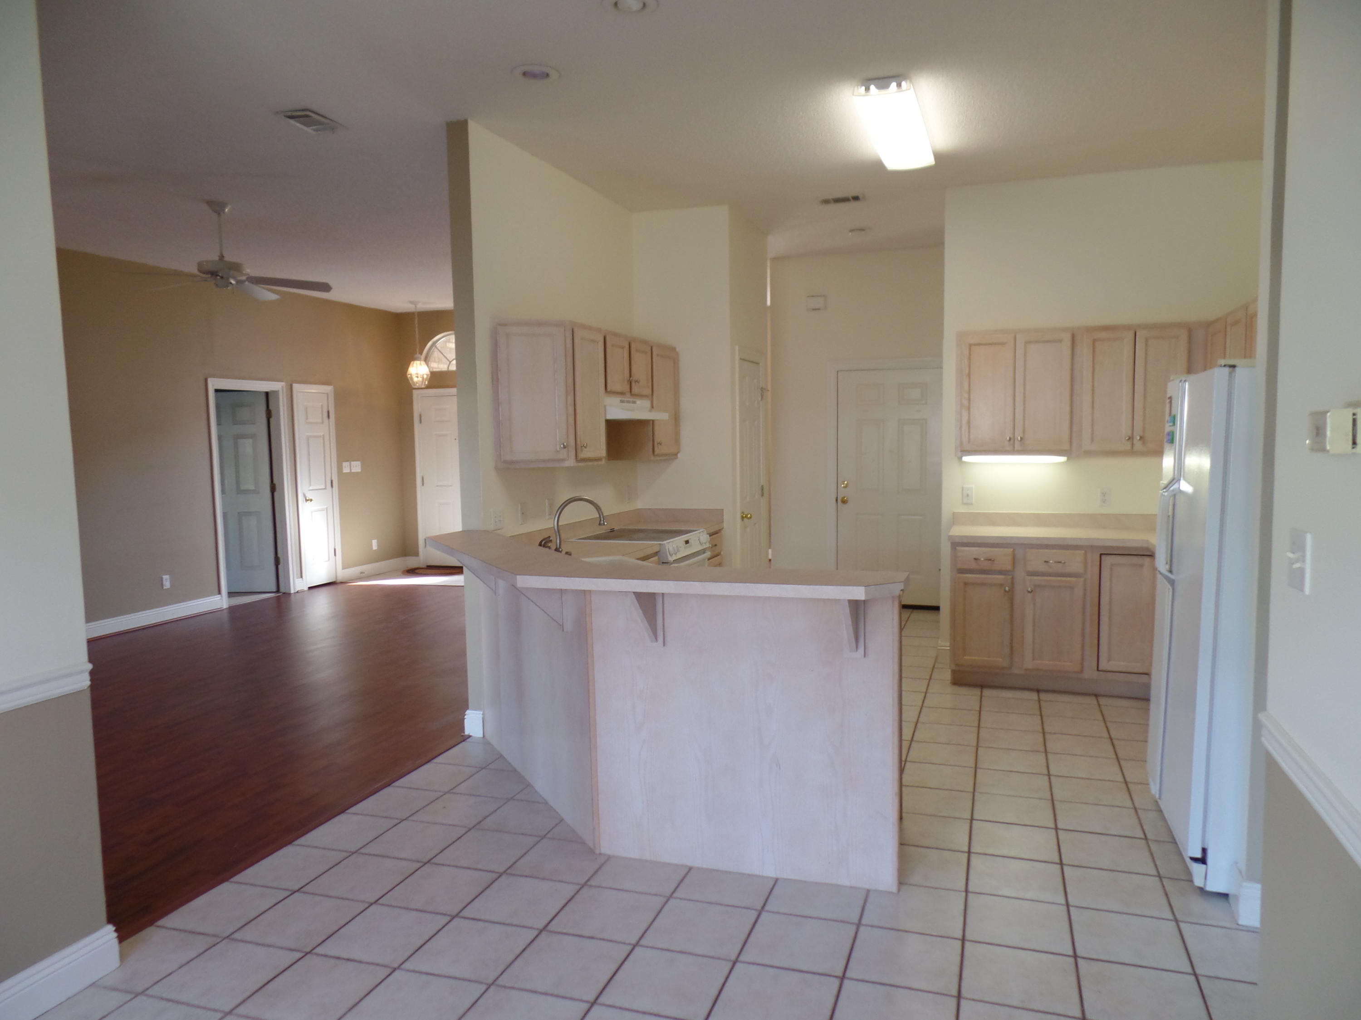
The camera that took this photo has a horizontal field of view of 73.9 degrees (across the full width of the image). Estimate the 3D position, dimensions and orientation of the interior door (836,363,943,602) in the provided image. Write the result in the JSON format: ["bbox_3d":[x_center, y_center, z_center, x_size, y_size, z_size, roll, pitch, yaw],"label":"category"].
[{"bbox_3d":[1.824,-0.192,7.870,0.913,2.040,0.050,1,5,19],"label":"interior door"}]

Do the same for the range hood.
[{"bbox_3d":[-0.412,-0.608,5.505,0.455,0.140,0.750,1,5,19],"label":"range hood"}]

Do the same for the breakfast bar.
[{"bbox_3d":[-0.207,0.695,3.605,2.240,1.065,1.280,1,5,19],"label":"breakfast bar"}]

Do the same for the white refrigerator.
[{"bbox_3d":[2.149,0.357,3.167,0.780,1.700,0.820,1,5,19],"label":"white refrigerator"}]

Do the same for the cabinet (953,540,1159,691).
[{"bbox_3d":[2.204,0.599,5.383,1.120,0.875,0.580,1,5,19],"label":"cabinet"}]

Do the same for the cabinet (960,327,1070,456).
[{"bbox_3d":[1.997,-0.692,5.446,0.625,0.735,0.325,1,5,19],"label":"cabinet"}]

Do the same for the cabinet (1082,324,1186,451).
[{"bbox_3d":[2.590,-0.684,5.237,0.553,0.730,0.325,1,5,19],"label":"cabinet"}]

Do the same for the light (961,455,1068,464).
[{"bbox_3d":[1.982,-0.300,5.387,0.584,0.046,0.110,1,5,19],"label":"light"}]

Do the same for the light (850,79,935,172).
[{"bbox_3d":[1.059,-1.869,4.388,0.260,0.090,1.200,1,5,19],"label":"light"}]

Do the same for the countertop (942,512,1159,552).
[{"bbox_3d":[2.209,0.101,5.326,1.180,0.133,0.600,1,5,19],"label":"countertop"}]

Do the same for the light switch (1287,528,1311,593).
[{"bbox_3d":[1.195,0.099,1.760,0.022,0.116,0.115,1,5,19],"label":"light switch"}]

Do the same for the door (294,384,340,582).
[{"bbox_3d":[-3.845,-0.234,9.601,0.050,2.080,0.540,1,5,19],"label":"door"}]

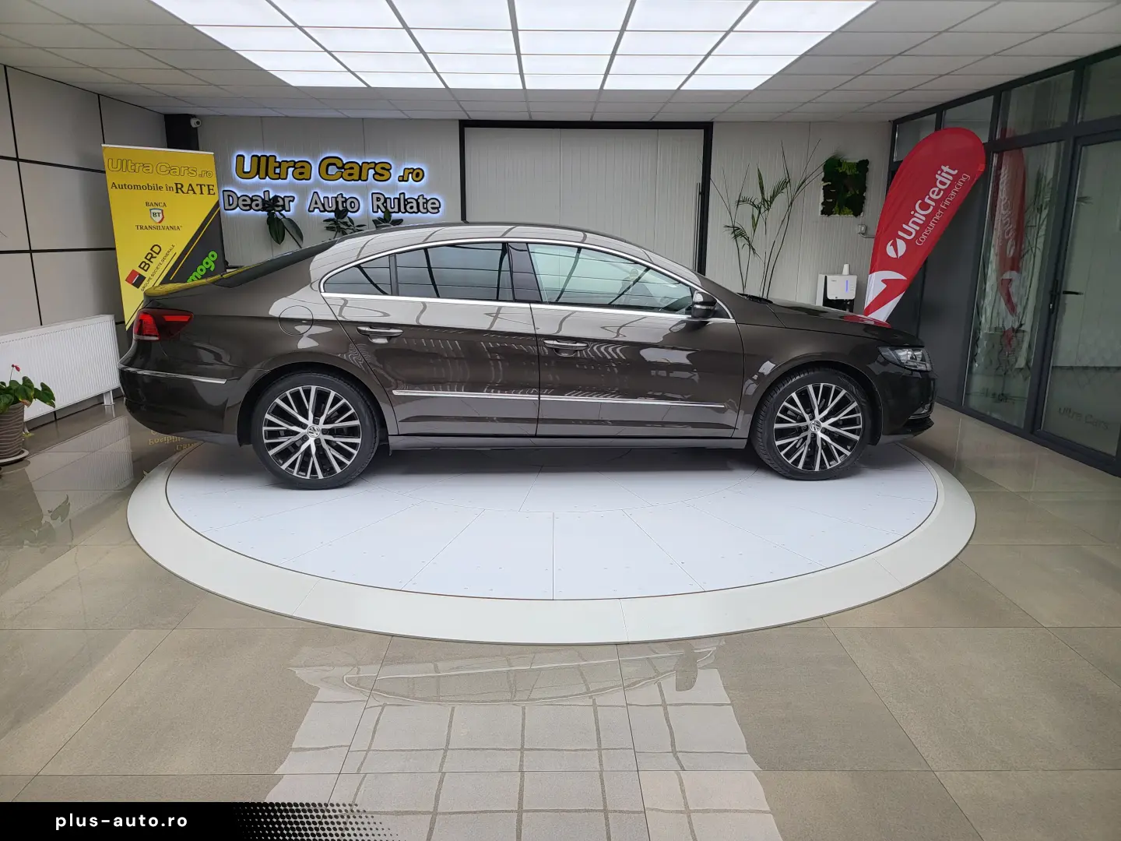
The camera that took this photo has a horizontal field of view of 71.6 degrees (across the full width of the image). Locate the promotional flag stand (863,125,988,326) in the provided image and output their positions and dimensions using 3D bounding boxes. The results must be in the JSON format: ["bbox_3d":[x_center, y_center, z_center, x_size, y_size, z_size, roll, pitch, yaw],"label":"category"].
[{"bbox_3d":[2.932,-1.249,6.477,0.920,2.220,0.300,11,17,39],"label":"promotional flag stand"}]

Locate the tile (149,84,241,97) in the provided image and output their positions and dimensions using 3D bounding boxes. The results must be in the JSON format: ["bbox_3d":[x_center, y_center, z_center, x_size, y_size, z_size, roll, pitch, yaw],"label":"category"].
[{"bbox_3d":[-2.981,-2.677,6.306,0.595,0.022,0.595,0,13,-1],"label":"tile"}]

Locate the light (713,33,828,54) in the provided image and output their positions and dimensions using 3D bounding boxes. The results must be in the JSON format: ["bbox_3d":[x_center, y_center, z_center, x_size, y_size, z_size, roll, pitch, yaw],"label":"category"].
[{"bbox_3d":[1.242,-2.257,4.610,0.597,0.045,0.597,0,14,-1],"label":"light"}]

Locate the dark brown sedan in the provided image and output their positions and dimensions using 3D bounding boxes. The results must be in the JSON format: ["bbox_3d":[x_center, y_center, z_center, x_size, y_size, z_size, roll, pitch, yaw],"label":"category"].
[{"bbox_3d":[-0.084,-0.530,4.915,4.800,1.420,1.880,-1,13,-4],"label":"dark brown sedan"}]

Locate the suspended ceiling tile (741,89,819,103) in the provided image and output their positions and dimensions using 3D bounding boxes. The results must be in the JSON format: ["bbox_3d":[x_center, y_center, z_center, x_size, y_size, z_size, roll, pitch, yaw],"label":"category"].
[{"bbox_3d":[1.845,-2.688,6.430,0.600,0.025,0.600,0,13,-1],"label":"suspended ceiling tile"}]

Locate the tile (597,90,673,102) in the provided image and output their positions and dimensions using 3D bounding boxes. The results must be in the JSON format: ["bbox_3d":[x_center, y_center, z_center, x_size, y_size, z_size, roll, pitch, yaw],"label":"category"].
[{"bbox_3d":[0.623,-2.671,6.370,0.600,0.020,0.600,0,13,-1],"label":"tile"}]

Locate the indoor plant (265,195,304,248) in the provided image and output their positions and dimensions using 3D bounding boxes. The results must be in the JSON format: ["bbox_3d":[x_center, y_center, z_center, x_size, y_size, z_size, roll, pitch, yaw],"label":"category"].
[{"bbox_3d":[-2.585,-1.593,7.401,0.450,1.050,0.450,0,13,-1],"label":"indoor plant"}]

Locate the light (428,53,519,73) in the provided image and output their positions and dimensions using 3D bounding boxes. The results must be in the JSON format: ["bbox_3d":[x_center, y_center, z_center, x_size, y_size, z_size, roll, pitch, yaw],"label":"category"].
[{"bbox_3d":[-0.568,-2.402,5.183,0.600,0.050,0.600,0,13,-1],"label":"light"}]

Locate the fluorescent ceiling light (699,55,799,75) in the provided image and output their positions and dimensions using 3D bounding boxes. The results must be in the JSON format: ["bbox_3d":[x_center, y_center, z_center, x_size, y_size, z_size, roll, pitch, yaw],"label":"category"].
[{"bbox_3d":[1.230,-2.399,5.204,0.595,0.040,0.595,0,13,-1],"label":"fluorescent ceiling light"}]

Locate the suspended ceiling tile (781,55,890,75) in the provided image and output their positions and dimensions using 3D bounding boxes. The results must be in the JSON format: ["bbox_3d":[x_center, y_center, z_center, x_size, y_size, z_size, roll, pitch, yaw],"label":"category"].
[{"bbox_3d":[1.834,-2.388,5.203,0.597,0.030,0.597,0,14,-1],"label":"suspended ceiling tile"}]

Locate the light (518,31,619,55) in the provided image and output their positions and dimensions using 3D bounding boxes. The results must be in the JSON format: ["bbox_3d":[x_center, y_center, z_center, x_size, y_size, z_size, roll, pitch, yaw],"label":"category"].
[{"bbox_3d":[0.044,-2.260,4.606,0.600,0.050,0.600,0,13,-1],"label":"light"}]

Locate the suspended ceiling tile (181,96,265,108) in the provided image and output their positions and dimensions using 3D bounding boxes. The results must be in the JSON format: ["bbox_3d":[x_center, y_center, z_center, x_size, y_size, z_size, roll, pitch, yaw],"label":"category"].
[{"bbox_3d":[-2.987,-2.813,6.879,0.595,0.022,0.595,0,13,-1],"label":"suspended ceiling tile"}]

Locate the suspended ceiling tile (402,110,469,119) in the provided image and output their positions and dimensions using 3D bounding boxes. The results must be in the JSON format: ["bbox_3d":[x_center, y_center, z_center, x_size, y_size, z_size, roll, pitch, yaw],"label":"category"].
[{"bbox_3d":[-1.187,-2.951,7.493,0.600,0.020,0.560,0,13,-1],"label":"suspended ceiling tile"}]

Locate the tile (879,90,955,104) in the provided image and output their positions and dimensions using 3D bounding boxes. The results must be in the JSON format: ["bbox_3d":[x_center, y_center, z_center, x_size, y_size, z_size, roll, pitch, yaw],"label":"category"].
[{"bbox_3d":[3.022,-2.665,6.396,0.600,0.020,0.600,0,13,-1],"label":"tile"}]

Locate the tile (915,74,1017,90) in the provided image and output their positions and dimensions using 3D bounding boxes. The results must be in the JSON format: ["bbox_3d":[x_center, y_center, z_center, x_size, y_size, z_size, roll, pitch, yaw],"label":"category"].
[{"bbox_3d":[3.059,-2.548,5.861,0.600,0.025,0.600,0,13,-1],"label":"tile"}]

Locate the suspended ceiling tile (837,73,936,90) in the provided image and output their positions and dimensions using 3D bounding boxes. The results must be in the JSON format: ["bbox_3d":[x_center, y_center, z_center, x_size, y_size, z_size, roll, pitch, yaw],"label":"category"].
[{"bbox_3d":[2.424,-2.522,5.792,0.595,0.022,0.595,0,13,-1],"label":"suspended ceiling tile"}]

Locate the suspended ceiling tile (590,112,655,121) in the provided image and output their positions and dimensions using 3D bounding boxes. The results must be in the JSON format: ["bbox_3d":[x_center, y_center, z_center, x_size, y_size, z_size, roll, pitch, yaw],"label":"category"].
[{"bbox_3d":[0.620,-2.940,7.515,0.600,0.020,0.560,0,13,-1],"label":"suspended ceiling tile"}]

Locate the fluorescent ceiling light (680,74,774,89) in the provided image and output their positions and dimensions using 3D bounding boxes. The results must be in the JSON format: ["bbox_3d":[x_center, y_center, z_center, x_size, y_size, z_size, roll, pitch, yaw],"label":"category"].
[{"bbox_3d":[1.224,-2.535,5.777,0.595,0.040,0.595,0,13,-1],"label":"fluorescent ceiling light"}]

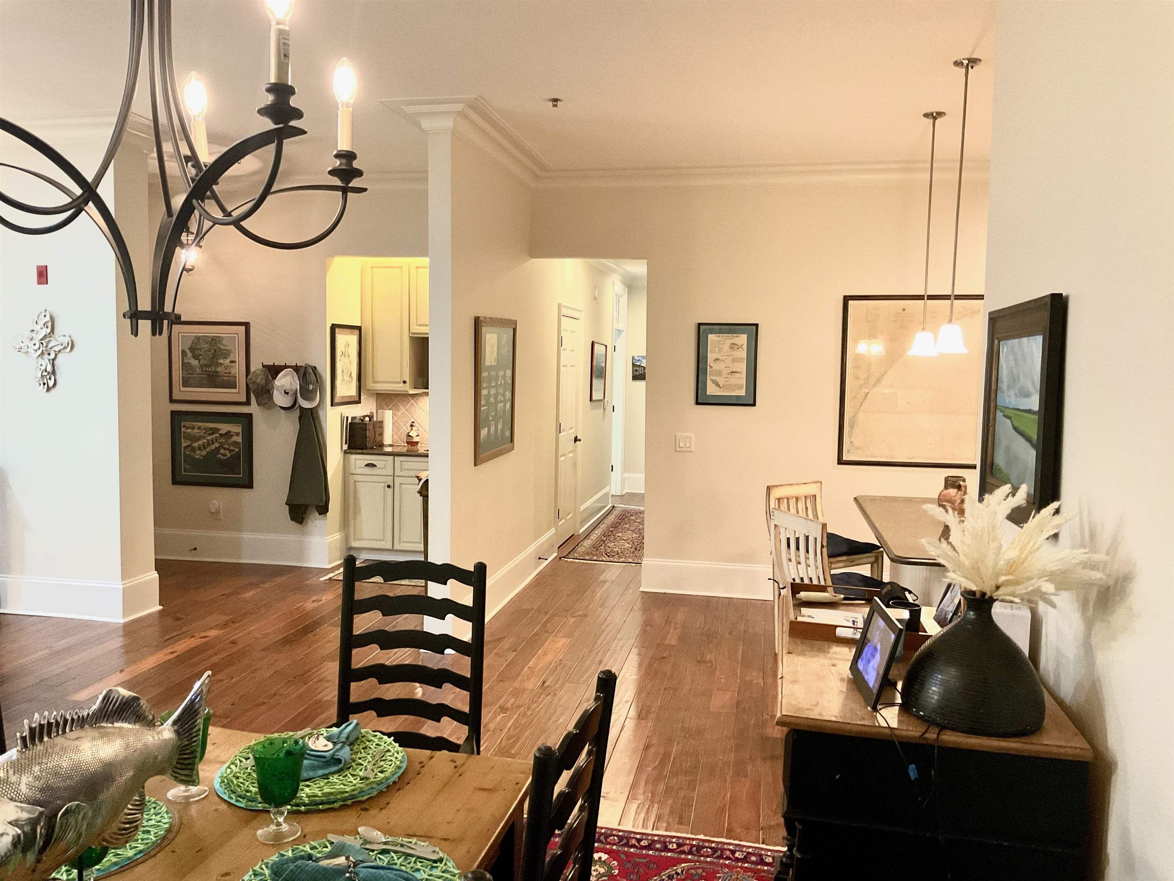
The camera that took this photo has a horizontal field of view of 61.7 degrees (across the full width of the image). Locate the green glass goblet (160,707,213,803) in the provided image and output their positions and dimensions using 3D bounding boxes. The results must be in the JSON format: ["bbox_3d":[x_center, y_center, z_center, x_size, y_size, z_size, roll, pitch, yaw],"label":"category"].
[{"bbox_3d":[-0.759,0.600,1.869,0.094,0.152,0.094,2,4,10],"label":"green glass goblet"}]

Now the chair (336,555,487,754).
[{"bbox_3d":[-0.531,0.878,2.541,0.560,1.055,0.560,2,4,10],"label":"chair"}]

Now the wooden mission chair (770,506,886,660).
[{"bbox_3d":[1.220,0.821,4.710,0.540,0.970,0.460,-1,5,-18],"label":"wooden mission chair"}]

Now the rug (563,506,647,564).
[{"bbox_3d":[0.461,0.876,9.644,0.840,0.014,3.050,2,5,10],"label":"rug"}]

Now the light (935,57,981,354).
[{"bbox_3d":[1.669,-1.026,4.398,0.150,1.290,0.150,2,5,10],"label":"light"}]

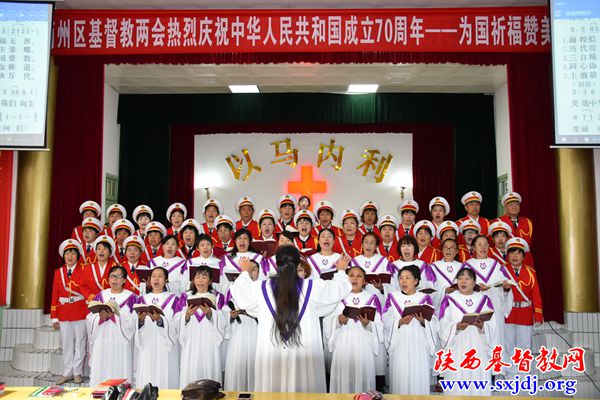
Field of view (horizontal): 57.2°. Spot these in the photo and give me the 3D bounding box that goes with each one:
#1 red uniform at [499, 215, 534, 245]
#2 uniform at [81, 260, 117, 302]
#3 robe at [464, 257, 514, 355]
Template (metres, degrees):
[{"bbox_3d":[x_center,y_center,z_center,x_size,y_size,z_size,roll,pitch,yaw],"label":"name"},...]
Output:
[{"bbox_3d":[2.815,0.529,7.119,0.500,0.710,0.270,-1,-5,10],"label":"red uniform"},{"bbox_3d":[-2.238,1.021,6.170,0.480,0.680,0.270,1,-5,-10],"label":"uniform"},{"bbox_3d":[1.932,1.196,5.637,0.500,1.200,0.370,0,-5,-2],"label":"robe"}]

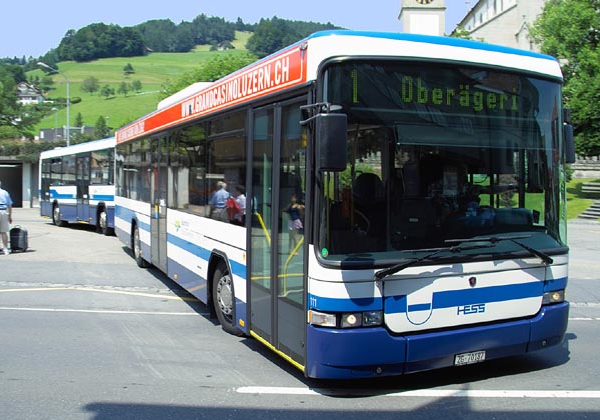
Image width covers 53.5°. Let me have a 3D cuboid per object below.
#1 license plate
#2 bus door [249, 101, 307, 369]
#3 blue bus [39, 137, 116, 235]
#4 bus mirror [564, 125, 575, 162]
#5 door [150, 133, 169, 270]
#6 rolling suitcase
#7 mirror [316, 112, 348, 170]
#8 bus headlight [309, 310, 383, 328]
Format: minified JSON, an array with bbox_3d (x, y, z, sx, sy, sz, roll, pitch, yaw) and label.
[{"bbox_3d":[1.382,1.209,4.830,0.310,0.085,0.015,0,3,-24],"label":"license plate"},{"bbox_3d":[-0.176,0.156,5.114,0.100,2.150,1.300,0,3,-24],"label":"bus door"},{"bbox_3d":[-6.350,-0.790,20.600,2.600,2.820,9.800,-1,4,-37],"label":"blue bus"},{"bbox_3d":[2.515,-0.623,5.586,0.190,0.400,0.120,-1,4,-36],"label":"bus mirror"},{"bbox_3d":[-2.239,-0.105,9.628,0.100,2.160,1.250,0,3,-24],"label":"door"},{"bbox_3d":[-6.375,0.650,13.485,0.400,0.580,0.250,1,3,-6],"label":"rolling suitcase"},{"bbox_3d":[0.240,-0.463,4.166,0.210,0.400,0.120,0,3,-13],"label":"mirror"},{"bbox_3d":[0.353,0.821,4.515,0.560,0.120,0.170,0,3,-13],"label":"bus headlight"}]

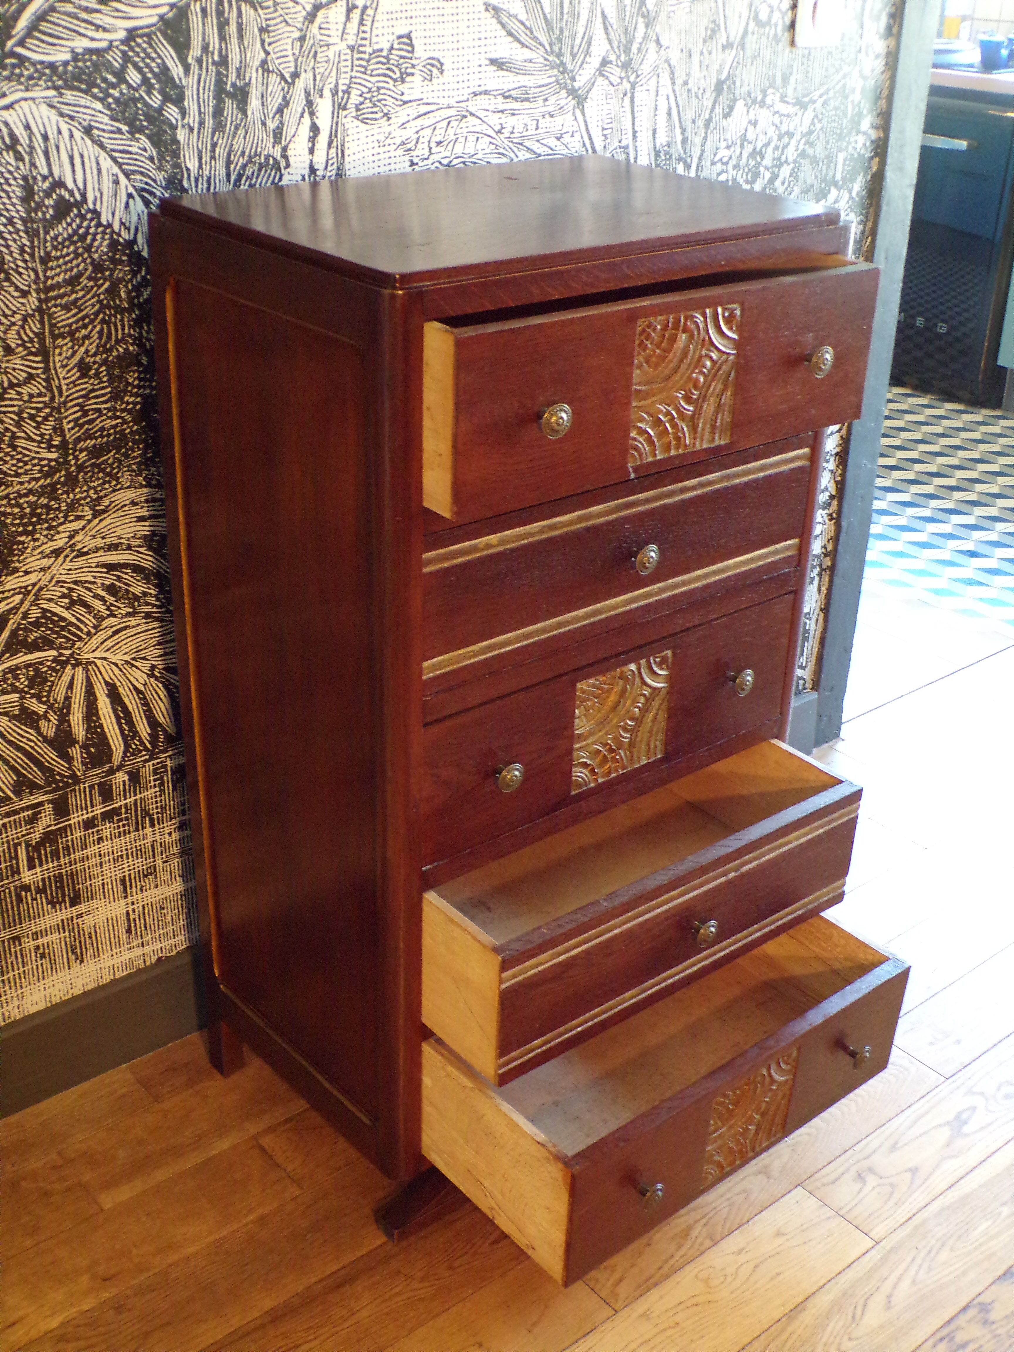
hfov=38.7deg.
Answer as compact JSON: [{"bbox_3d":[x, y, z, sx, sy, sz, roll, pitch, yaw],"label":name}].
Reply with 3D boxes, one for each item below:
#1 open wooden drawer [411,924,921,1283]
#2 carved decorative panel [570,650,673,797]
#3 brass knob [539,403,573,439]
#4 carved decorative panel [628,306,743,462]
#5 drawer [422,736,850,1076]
[{"bbox_3d":[0.144,0.394,1.599,0.494,0.153,0.350,-19,34,-35],"label":"open wooden drawer"},{"bbox_3d":[0.117,0.046,1.477,0.130,0.128,0.012,-19,34,-35],"label":"carved decorative panel"},{"bbox_3d":[0.037,-0.209,1.175,0.031,0.031,0.025,-18,34,-33],"label":"brass knob"},{"bbox_3d":[0.157,-0.257,1.274,0.125,0.127,0.012,-18,34,-33],"label":"carved decorative panel"},{"bbox_3d":[0.085,0.194,1.582,0.494,0.156,0.350,-19,34,-35],"label":"drawer"}]

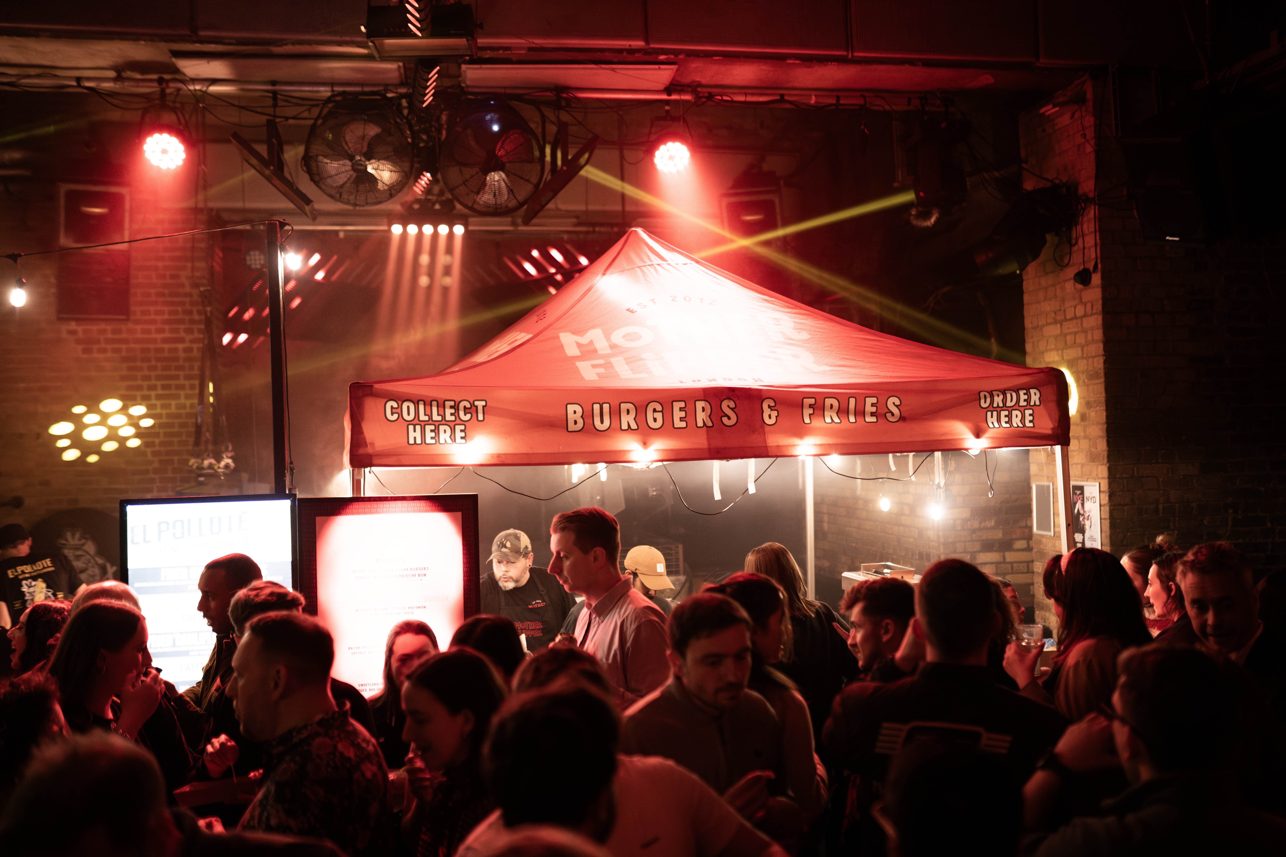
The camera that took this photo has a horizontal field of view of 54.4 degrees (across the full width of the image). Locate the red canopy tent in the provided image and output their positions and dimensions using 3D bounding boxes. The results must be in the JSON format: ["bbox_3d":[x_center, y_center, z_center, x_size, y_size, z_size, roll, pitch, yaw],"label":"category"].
[{"bbox_3d":[0.026,0.560,6.467,3.020,3.214,3.020,-1,-2,-14],"label":"red canopy tent"}]

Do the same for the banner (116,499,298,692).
[{"bbox_3d":[-1.549,0.682,4.499,0.596,0.870,0.060,-1,-2,-14],"label":"banner"}]

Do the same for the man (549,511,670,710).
[{"bbox_3d":[-0.072,1.173,3.676,0.360,1.850,0.490,-1,-2,-20],"label":"man"}]

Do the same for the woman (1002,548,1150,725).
[{"bbox_3d":[1.361,1.213,3.778,0.390,1.700,0.480,-3,-2,38],"label":"woman"}]

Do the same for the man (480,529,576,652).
[{"bbox_3d":[-0.497,1.285,5.478,0.550,1.740,0.400,-1,-1,-3],"label":"man"}]

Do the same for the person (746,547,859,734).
[{"bbox_3d":[0.566,1.262,4.478,0.490,1.680,0.400,-1,-2,-20],"label":"person"}]

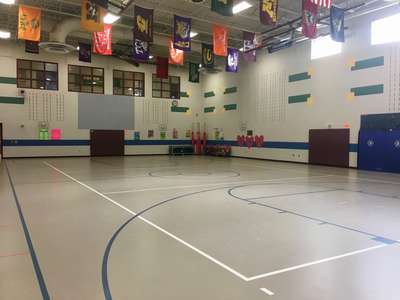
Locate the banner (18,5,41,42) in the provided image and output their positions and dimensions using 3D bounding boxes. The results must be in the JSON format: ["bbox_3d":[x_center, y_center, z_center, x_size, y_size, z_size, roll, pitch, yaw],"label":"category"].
[{"bbox_3d":[-7.972,-5.919,15.729,0.912,1.541,0.070,-1,3,-31],"label":"banner"}]

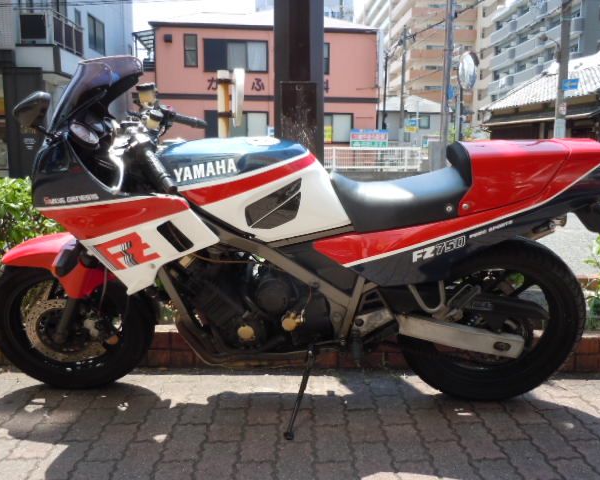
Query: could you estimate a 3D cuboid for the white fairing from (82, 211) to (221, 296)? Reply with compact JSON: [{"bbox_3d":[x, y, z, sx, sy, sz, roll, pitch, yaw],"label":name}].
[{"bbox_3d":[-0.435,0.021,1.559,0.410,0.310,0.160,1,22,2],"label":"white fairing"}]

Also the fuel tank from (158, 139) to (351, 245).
[{"bbox_3d":[-0.128,-0.191,1.668,0.590,0.305,0.360,1,22,2],"label":"fuel tank"}]

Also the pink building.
[{"bbox_3d":[-1.798,-6.658,24.291,9.300,7.300,7.500,0,9,-5],"label":"pink building"}]

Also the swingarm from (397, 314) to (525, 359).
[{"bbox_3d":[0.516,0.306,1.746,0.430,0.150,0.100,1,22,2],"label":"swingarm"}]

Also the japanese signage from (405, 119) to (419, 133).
[{"bbox_3d":[4.738,-4.853,22.000,0.600,0.530,0.060,0,9,-2],"label":"japanese signage"}]

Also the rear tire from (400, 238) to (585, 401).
[{"bbox_3d":[0.664,0.287,1.830,0.665,0.665,0.135,1,22,2],"label":"rear tire"}]

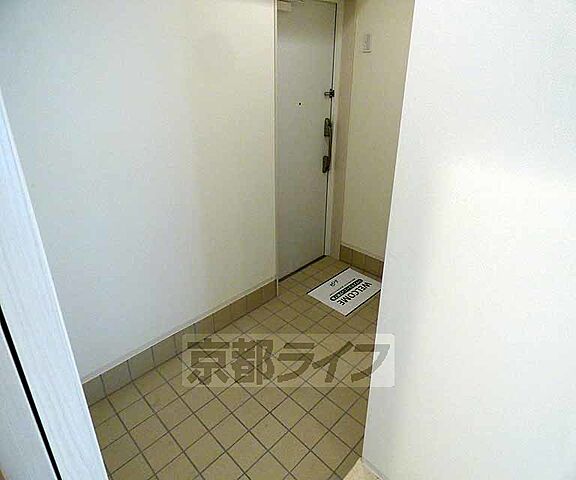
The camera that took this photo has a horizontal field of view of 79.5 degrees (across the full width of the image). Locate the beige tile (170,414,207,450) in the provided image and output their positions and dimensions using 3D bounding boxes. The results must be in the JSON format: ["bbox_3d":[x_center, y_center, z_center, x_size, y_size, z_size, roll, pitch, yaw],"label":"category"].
[{"bbox_3d":[-0.524,1.018,1.838,0.146,0.010,0.146,24,36,39],"label":"beige tile"}]

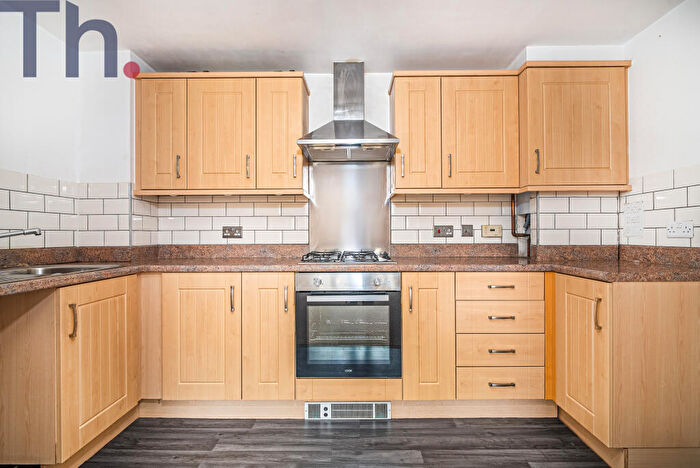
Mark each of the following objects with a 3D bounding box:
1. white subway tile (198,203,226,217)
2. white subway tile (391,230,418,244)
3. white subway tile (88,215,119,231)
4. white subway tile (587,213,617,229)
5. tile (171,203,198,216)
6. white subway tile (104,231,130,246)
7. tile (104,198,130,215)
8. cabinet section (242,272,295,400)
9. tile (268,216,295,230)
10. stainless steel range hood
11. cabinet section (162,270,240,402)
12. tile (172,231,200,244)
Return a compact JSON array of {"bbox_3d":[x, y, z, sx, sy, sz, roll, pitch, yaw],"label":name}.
[{"bbox_3d":[-1.015,-0.181,2.301,0.200,0.100,0.009,0,0,1],"label":"white subway tile"},{"bbox_3d":[0.403,0.024,2.305,0.200,0.100,0.010,0,0,0],"label":"white subway tile"},{"bbox_3d":[-1.590,-0.074,2.010,0.200,0.100,0.009,0,0,1],"label":"white subway tile"},{"bbox_3d":[1.608,-0.081,1.988,0.200,0.100,0.009,0,0,1],"label":"white subway tile"},{"bbox_3d":[-1.212,-0.180,2.295,0.200,0.100,0.010,0,0,0],"label":"tile"},{"bbox_3d":[-1.513,0.031,2.030,0.167,0.100,0.010,0,0,0],"label":"white subway tile"},{"bbox_3d":[-1.516,-0.178,2.030,0.170,0.100,0.010,0,0,0],"label":"tile"},{"bbox_3d":[-0.457,0.578,2.030,0.297,0.717,0.560,0,0,0],"label":"cabinet section"},{"bbox_3d":[-0.503,-0.075,2.285,0.200,0.100,0.010,0,0,0],"label":"tile"},{"bbox_3d":[-0.011,-0.853,2.060,0.600,0.645,0.490,0,0,0],"label":"stainless steel range hood"},{"bbox_3d":[-0.830,0.578,2.030,0.450,0.717,0.560,0,0,0],"label":"cabinet section"},{"bbox_3d":[-1.212,0.027,2.305,0.200,0.100,0.010,0,0,0],"label":"tile"}]

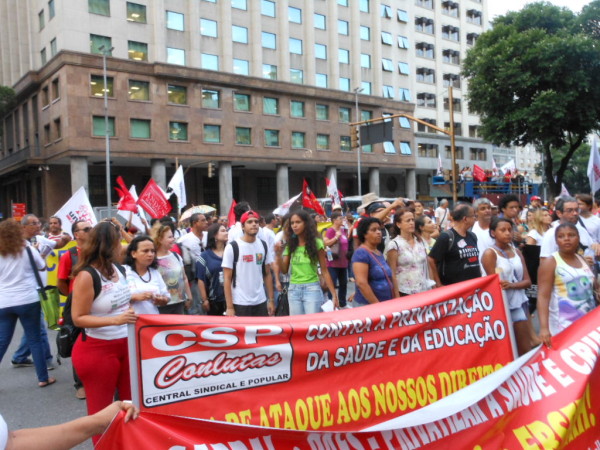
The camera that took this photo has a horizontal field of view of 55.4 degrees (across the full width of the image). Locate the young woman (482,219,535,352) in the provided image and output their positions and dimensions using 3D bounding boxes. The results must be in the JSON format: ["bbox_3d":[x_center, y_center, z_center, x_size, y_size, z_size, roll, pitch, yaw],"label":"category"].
[{"bbox_3d":[1.810,0.705,4.966,0.460,1.533,0.320,-2,1,-3],"label":"young woman"}]

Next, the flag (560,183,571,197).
[{"bbox_3d":[6.511,-0.747,14.000,0.420,0.600,0.140,-1,1,11],"label":"flag"}]

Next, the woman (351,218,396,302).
[{"bbox_3d":[0.732,0.765,5.543,0.470,1.610,0.330,-3,4,-45],"label":"woman"}]

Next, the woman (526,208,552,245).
[{"bbox_3d":[3.139,0.592,7.414,0.340,1.610,0.460,-1,2,30],"label":"woman"}]

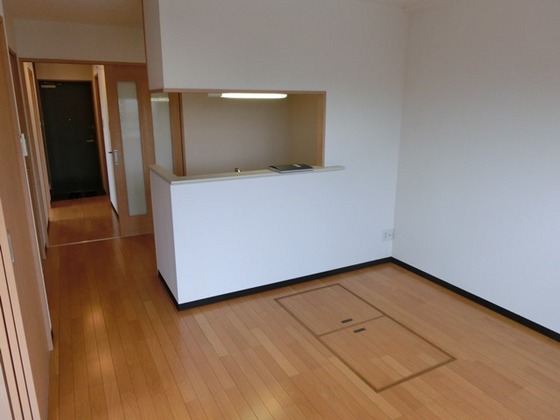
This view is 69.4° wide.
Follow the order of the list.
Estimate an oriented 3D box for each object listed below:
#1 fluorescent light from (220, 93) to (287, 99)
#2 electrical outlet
[{"bbox_3d":[-0.205,-0.942,3.329,0.593,0.055,0.090,-7,16,-26],"label":"fluorescent light"},{"bbox_3d":[1.074,0.251,4.004,0.120,0.120,0.018,-7,16,-26],"label":"electrical outlet"}]

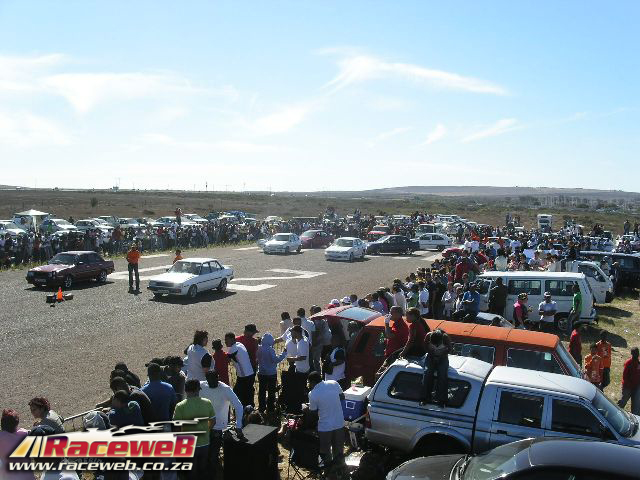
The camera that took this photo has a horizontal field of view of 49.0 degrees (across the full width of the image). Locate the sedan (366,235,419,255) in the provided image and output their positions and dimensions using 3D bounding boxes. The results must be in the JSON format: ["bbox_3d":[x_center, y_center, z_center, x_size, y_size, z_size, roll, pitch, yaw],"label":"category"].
[{"bbox_3d":[5.329,0.366,51.427,4.100,1.400,1.650,0,4,-5],"label":"sedan"}]

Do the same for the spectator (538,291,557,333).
[{"bbox_3d":[6.185,2.288,19.101,0.520,1.720,0.360,0,4,6],"label":"spectator"}]

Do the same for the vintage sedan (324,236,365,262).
[{"bbox_3d":[1.780,0.610,45.600,1.680,1.390,4.300,2,4,21],"label":"vintage sedan"}]

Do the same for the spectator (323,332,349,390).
[{"bbox_3d":[0.313,2.580,13.308,0.420,1.630,0.500,1,4,18],"label":"spectator"}]

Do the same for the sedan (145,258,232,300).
[{"bbox_3d":[-4.980,1.480,27.750,1.620,1.370,4.100,2,4,22],"label":"sedan"}]

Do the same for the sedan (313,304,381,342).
[{"bbox_3d":[2.100,2.683,16.749,4.250,1.420,1.630,5,5,24],"label":"sedan"}]

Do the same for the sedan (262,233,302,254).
[{"bbox_3d":[-2.620,0.290,50.900,1.670,1.390,4.200,2,4,18],"label":"sedan"}]

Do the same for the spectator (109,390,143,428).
[{"bbox_3d":[-2.580,2.832,9.416,0.500,1.660,0.380,-2,4,-27],"label":"spectator"}]

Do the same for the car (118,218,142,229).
[{"bbox_3d":[-19.318,-1.296,69.073,4.200,1.430,1.670,2,4,28],"label":"car"}]

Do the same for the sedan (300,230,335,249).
[{"bbox_3d":[-0.220,-0.020,56.300,1.660,1.400,4.150,2,4,27],"label":"sedan"}]

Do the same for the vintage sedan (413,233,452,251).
[{"bbox_3d":[9.017,0.082,58.121,4.000,1.400,1.650,1,4,5],"label":"vintage sedan"}]

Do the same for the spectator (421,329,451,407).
[{"bbox_3d":[1.741,1.841,10.501,0.480,1.150,0.600,1,4,14],"label":"spectator"}]

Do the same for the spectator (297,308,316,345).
[{"bbox_3d":[-0.331,2.403,15.904,0.500,1.720,0.360,-2,5,-30],"label":"spectator"}]

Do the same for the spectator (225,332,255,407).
[{"bbox_3d":[-1.517,2.573,13.408,0.600,1.630,0.500,2,5,30],"label":"spectator"}]

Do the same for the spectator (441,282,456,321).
[{"bbox_3d":[4.184,2.271,22.791,0.360,1.700,0.500,-1,4,-15],"label":"spectator"}]

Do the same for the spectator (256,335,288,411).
[{"bbox_3d":[-0.973,2.678,14.101,0.580,1.670,0.420,0,4,-10],"label":"spectator"}]

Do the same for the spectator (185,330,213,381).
[{"bbox_3d":[-2.242,2.557,13.108,0.520,1.720,0.400,3,5,33],"label":"spectator"}]

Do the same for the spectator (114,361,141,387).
[{"bbox_3d":[-2.921,2.693,10.813,0.500,1.640,0.500,2,4,28],"label":"spectator"}]

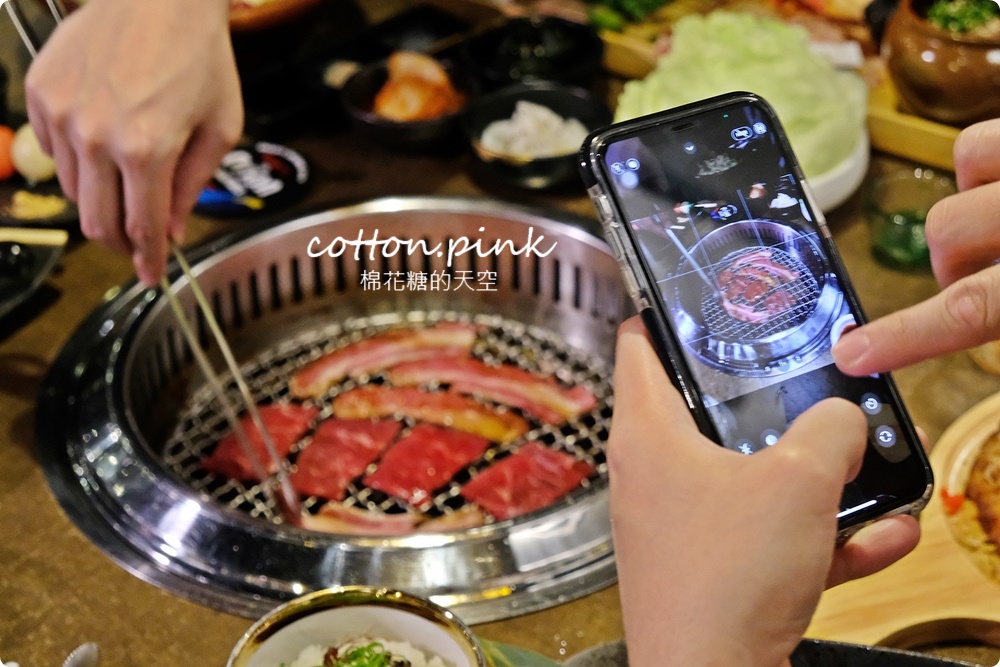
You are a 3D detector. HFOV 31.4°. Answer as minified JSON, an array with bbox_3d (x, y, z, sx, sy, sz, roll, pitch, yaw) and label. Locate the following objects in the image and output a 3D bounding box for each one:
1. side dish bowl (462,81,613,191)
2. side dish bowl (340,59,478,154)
[{"bbox_3d":[0.025,-0.130,1.199,0.101,0.039,0.101,0,35,1],"label":"side dish bowl"},{"bbox_3d":[-0.063,-0.154,1.241,0.097,0.036,0.097,-1,35,0],"label":"side dish bowl"}]

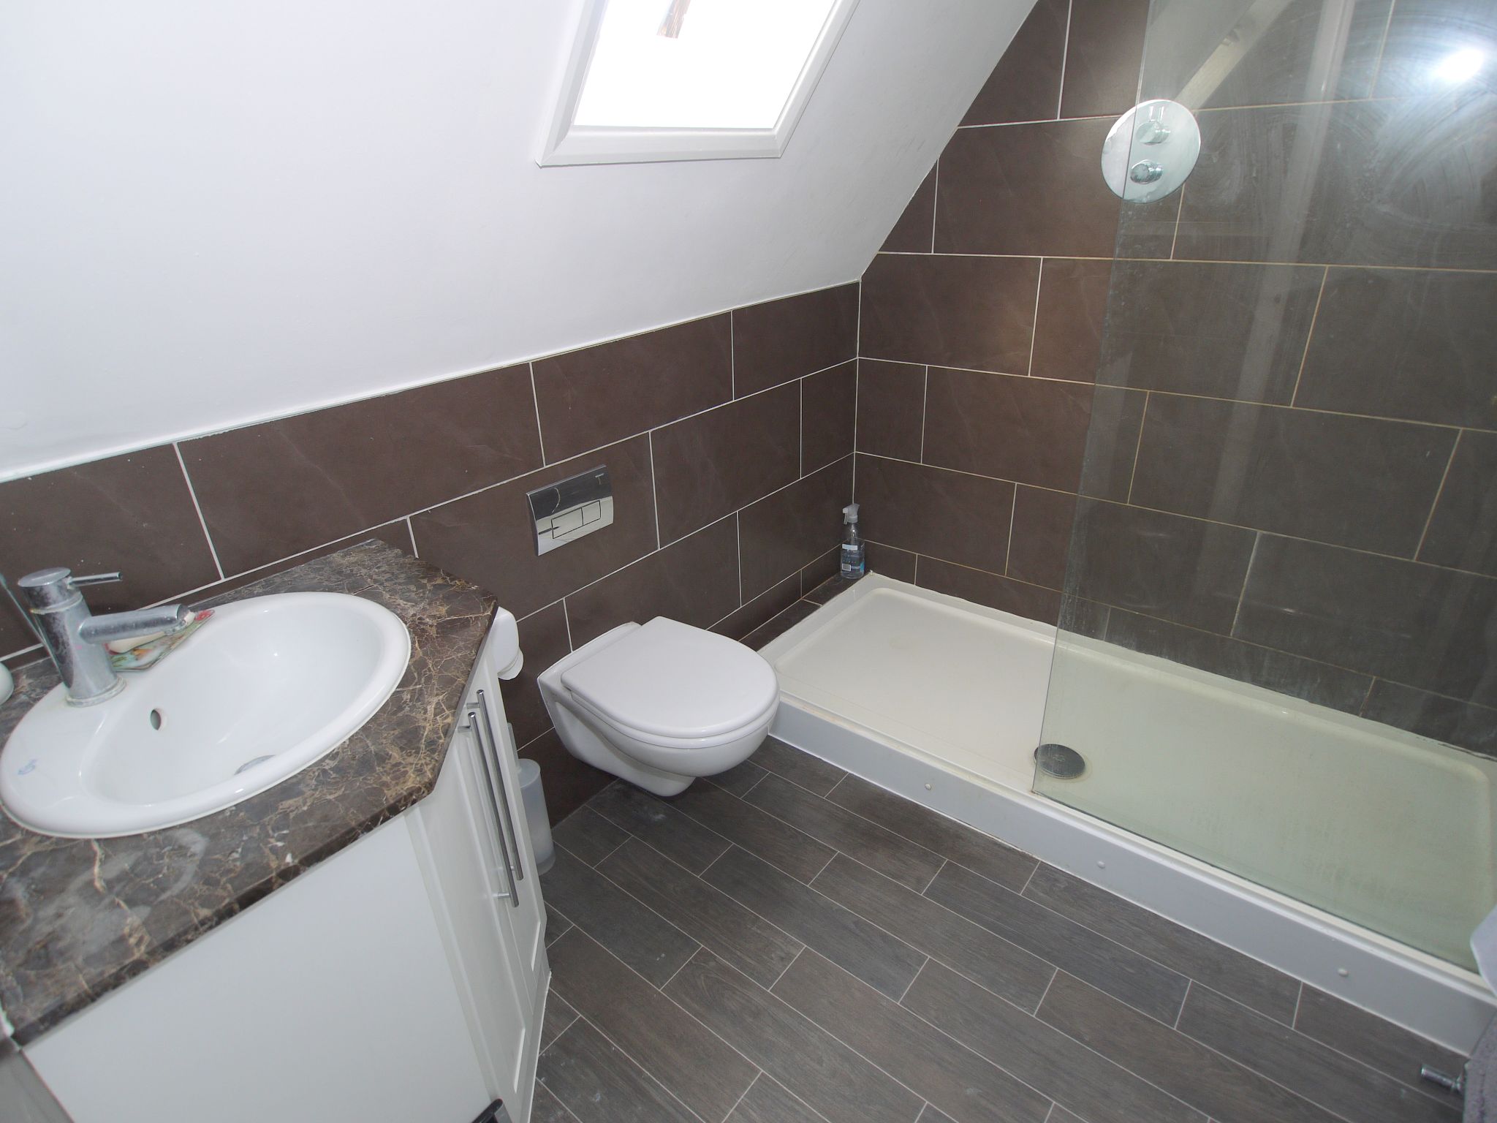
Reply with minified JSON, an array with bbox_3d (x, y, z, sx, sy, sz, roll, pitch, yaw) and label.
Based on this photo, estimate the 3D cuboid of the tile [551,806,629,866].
[{"bbox_3d":[-0.372,0.647,1.827,0.163,0.012,0.118,17,32,35],"label":"tile"}]

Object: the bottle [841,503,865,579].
[{"bbox_3d":[0.352,-0.072,2.598,0.093,0.257,0.060,-17,30,-27],"label":"bottle"}]

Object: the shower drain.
[{"bbox_3d":[0.729,0.473,1.827,0.113,0.015,0.113,-2,26,1],"label":"shower drain"}]

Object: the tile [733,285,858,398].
[{"bbox_3d":[0.145,-0.623,2.163,0.010,0.221,0.596,18,33,35],"label":"tile"}]

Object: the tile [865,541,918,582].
[{"bbox_3d":[0.464,-0.005,2.643,0.240,0.116,0.010,18,33,35],"label":"tile"}]

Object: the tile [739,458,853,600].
[{"bbox_3d":[0.163,-0.113,2.409,0.010,0.300,0.607,18,33,35],"label":"tile"}]

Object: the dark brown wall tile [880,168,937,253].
[{"bbox_3d":[0.439,-0.970,2.138,0.165,0.230,0.012,17,32,35],"label":"dark brown wall tile"}]

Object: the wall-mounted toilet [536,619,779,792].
[{"bbox_3d":[-0.155,0.398,1.746,0.515,0.370,0.352,18,33,35],"label":"wall-mounted toilet"}]

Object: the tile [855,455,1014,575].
[{"bbox_3d":[0.567,-0.157,2.450,0.532,0.298,0.012,17,32,35],"label":"tile"}]

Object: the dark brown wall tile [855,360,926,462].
[{"bbox_3d":[0.439,-0.465,2.403,0.232,0.298,0.012,17,32,35],"label":"dark brown wall tile"}]

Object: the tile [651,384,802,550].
[{"bbox_3d":[-0.038,-0.273,2.046,0.012,0.298,0.598,17,32,35],"label":"tile"}]

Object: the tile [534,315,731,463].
[{"bbox_3d":[-0.231,-0.401,1.751,0.010,0.213,0.599,18,33,35],"label":"tile"}]

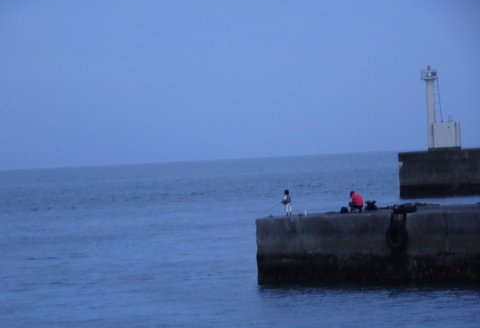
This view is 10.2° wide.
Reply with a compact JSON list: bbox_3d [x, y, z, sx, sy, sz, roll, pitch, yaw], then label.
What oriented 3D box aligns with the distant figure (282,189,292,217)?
[{"bbox_3d":[2.198,1.808,125.000,0.410,1.250,0.380,-3,0,-13],"label":"distant figure"}]

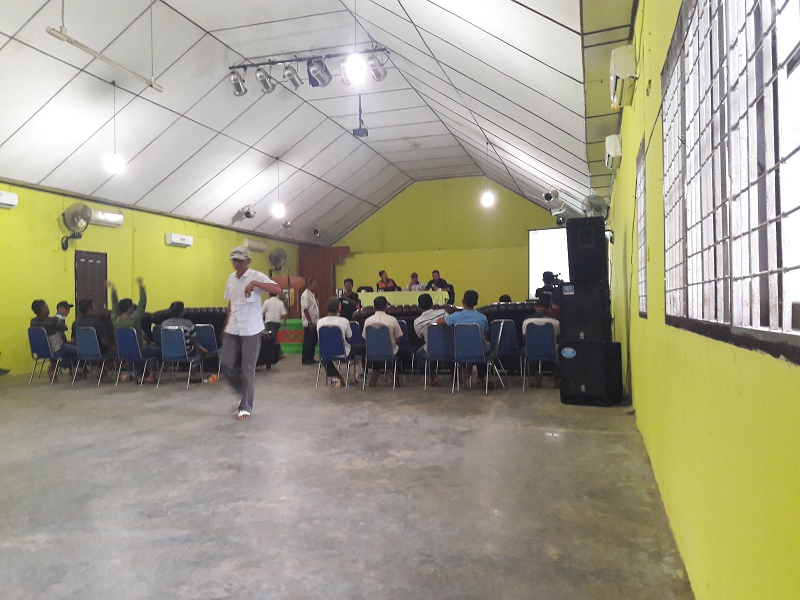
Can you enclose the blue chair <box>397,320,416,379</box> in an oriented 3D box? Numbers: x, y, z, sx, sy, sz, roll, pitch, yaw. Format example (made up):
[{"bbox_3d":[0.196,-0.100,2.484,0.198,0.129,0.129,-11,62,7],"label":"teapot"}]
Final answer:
[{"bbox_3d":[0.049,0.724,9.539,0.460,0.860,0.560,-1,-1,20],"label":"blue chair"}]

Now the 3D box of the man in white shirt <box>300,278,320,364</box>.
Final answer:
[{"bbox_3d":[-1.704,0.381,12.346,0.400,1.670,0.460,-1,-1,-3],"label":"man in white shirt"}]

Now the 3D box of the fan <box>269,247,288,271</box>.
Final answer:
[{"bbox_3d":[-3.634,-1.194,19.323,0.530,0.640,0.380,0,-1,-30],"label":"fan"}]

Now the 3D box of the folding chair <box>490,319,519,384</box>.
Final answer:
[{"bbox_3d":[1.567,0.728,9.566,0.440,0.850,0.520,-1,-1,9],"label":"folding chair"}]

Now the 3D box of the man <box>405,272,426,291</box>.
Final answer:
[{"bbox_3d":[0.433,-0.138,17.832,0.490,1.212,0.666,-1,-1,17],"label":"man"}]

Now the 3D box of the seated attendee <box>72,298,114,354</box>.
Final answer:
[{"bbox_3d":[-4.479,0.618,9.663,0.500,1.230,0.740,-1,-1,18],"label":"seated attendee"}]

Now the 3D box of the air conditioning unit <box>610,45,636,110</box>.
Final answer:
[{"bbox_3d":[1.936,-1.933,5.666,0.190,0.275,0.810,-1,-1,17],"label":"air conditioning unit"}]

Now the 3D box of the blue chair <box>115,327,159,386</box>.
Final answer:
[{"bbox_3d":[-3.729,0.792,9.241,0.440,0.850,0.520,-1,-1,13],"label":"blue chair"}]

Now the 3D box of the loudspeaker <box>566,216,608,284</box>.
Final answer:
[{"bbox_3d":[2.074,-0.552,7.120,0.400,0.660,0.400,-3,-1,24],"label":"loudspeaker"}]

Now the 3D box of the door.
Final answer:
[{"bbox_3d":[-5.913,0.174,12.439,0.080,2.184,0.827,-1,-1,17],"label":"door"}]

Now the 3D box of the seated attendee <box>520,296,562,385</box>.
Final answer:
[{"bbox_3d":[1.867,0.559,8.516,0.500,1.170,0.780,-1,-1,17],"label":"seated attendee"}]

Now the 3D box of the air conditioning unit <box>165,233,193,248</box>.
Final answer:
[{"bbox_3d":[-5.133,-1.377,15.064,0.200,0.275,0.810,-1,-1,17],"label":"air conditioning unit"}]

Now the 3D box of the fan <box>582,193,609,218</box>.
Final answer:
[{"bbox_3d":[3.978,-1.709,13.100,0.550,0.800,0.430,-1,-1,35],"label":"fan"}]

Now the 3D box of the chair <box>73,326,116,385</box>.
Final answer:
[{"bbox_3d":[-4.446,0.799,9.529,0.430,0.850,0.520,-1,-1,14],"label":"chair"}]

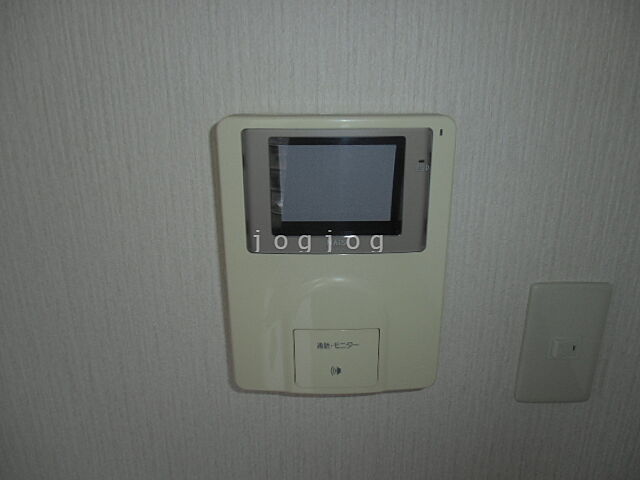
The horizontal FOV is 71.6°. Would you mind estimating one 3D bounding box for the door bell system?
[{"bbox_3d":[0.013,0.016,0.356,0.166,0.223,0.038,0,17,1],"label":"door bell system"}]

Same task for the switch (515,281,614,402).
[{"bbox_3d":[0.217,0.095,0.397,0.070,0.120,0.011,0,17,0],"label":"switch"}]

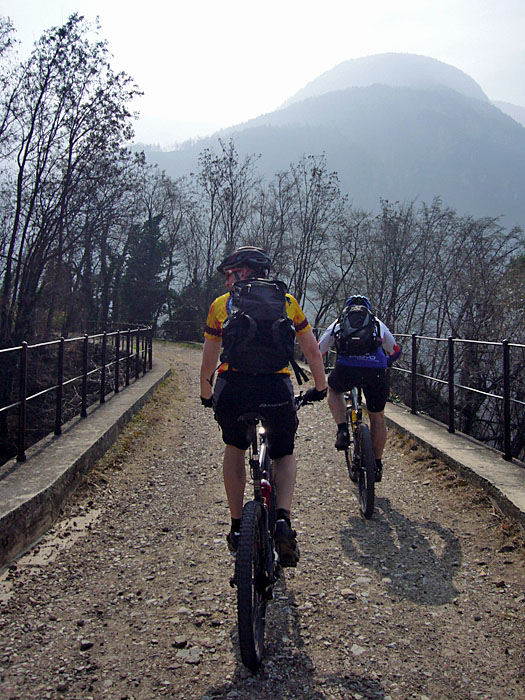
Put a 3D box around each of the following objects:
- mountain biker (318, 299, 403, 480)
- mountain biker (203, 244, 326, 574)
[{"bbox_3d":[0.780,0.300,4.570,0.680,1.500,0.920,1,2,3],"label":"mountain biker"},{"bbox_3d":[0.005,0.235,2.900,0.700,1.500,0.830,1,2,5],"label":"mountain biker"}]

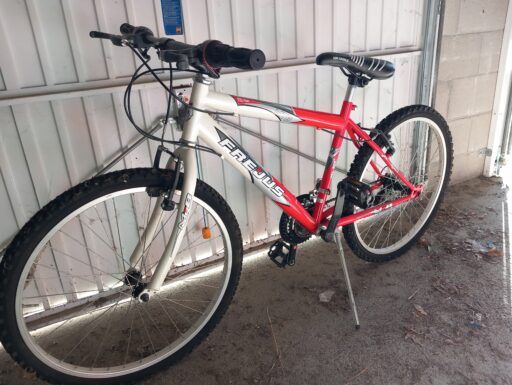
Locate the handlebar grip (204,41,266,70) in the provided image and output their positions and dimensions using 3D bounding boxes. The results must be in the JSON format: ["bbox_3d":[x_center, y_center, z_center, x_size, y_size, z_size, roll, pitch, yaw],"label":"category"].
[{"bbox_3d":[-0.040,-0.242,0.712,0.040,0.040,0.133,-20,31,-36],"label":"handlebar grip"}]

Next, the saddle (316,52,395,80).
[{"bbox_3d":[0.270,-0.365,1.156,0.264,0.070,0.147,-8,25,-33],"label":"saddle"}]

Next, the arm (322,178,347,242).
[{"bbox_3d":[0.245,0.060,1.243,0.031,0.203,0.028,-6,23,-34],"label":"arm"}]

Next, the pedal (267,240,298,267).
[{"bbox_3d":[0.100,0.229,1.481,0.072,0.030,0.094,-48,40,-9],"label":"pedal"}]

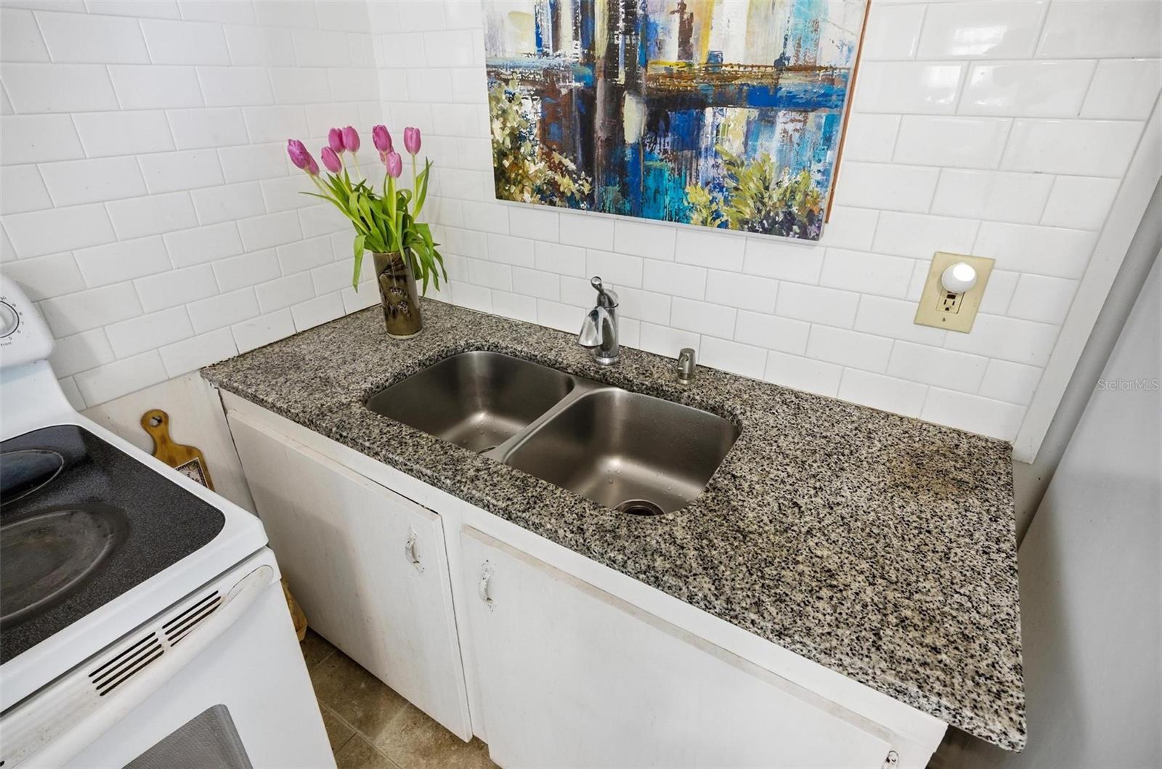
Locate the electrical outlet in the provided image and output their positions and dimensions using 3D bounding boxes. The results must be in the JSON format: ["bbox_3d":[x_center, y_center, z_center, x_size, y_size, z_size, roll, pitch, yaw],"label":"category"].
[{"bbox_3d":[0.652,-0.159,1.016,0.088,0.134,0.014,16,32,28],"label":"electrical outlet"}]

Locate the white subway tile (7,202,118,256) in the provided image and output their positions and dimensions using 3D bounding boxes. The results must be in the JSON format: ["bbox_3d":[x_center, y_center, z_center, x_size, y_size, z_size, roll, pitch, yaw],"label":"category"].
[{"bbox_3d":[-0.951,-0.286,1.062,0.008,0.075,0.151,16,32,28],"label":"white subway tile"}]

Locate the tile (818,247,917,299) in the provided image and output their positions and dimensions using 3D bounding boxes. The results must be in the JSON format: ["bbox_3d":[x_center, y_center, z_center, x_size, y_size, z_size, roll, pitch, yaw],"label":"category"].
[{"bbox_3d":[0.537,-0.211,1.091,0.153,0.075,0.009,16,32,28],"label":"tile"}]

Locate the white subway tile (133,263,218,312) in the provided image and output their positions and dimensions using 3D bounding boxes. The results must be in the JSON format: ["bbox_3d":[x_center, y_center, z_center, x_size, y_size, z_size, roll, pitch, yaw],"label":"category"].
[{"bbox_3d":[-0.872,-0.211,1.256,0.010,0.076,0.152,17,32,29],"label":"white subway tile"}]

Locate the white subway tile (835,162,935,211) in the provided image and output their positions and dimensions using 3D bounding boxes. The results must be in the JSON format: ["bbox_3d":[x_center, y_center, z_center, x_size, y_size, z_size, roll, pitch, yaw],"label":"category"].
[{"bbox_3d":[0.536,-0.346,1.016,0.152,0.076,0.010,16,32,28],"label":"white subway tile"}]

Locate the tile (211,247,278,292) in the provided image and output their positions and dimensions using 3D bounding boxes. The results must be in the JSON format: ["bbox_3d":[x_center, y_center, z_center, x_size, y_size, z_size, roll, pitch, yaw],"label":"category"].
[{"bbox_3d":[-0.781,-0.268,1.359,0.010,0.075,0.152,16,32,28],"label":"tile"}]

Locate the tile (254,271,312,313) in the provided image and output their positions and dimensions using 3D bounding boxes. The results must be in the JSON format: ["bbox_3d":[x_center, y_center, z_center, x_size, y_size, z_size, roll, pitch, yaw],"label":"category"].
[{"bbox_3d":[-0.745,-0.234,1.464,0.010,0.075,0.153,16,32,28],"label":"tile"}]

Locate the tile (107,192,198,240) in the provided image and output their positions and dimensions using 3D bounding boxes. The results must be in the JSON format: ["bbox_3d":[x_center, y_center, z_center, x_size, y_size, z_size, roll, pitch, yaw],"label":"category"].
[{"bbox_3d":[-0.873,-0.347,1.186,0.009,0.075,0.155,16,32,28],"label":"tile"}]

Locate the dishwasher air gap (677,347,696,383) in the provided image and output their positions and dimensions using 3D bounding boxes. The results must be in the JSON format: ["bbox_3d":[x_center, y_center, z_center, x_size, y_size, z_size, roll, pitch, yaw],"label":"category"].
[{"bbox_3d":[0.233,-0.042,1.272,0.041,0.068,0.041,0,28,0],"label":"dishwasher air gap"}]

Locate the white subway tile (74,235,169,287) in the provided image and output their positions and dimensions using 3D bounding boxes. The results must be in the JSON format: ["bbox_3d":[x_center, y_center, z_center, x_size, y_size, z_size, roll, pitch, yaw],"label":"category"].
[{"bbox_3d":[-0.910,-0.247,1.159,0.009,0.076,0.153,16,32,28],"label":"white subway tile"}]

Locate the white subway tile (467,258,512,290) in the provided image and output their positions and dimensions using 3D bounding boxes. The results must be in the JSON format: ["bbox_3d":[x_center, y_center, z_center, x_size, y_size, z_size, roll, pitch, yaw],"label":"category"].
[{"bbox_3d":[-0.246,-0.304,1.599,0.153,0.075,0.009,16,32,28],"label":"white subway tile"}]

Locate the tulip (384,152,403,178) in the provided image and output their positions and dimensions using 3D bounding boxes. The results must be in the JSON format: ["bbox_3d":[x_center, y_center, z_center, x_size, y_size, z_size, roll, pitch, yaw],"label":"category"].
[{"bbox_3d":[-0.430,-0.505,1.333,0.037,0.058,0.037,-5,28,-17],"label":"tulip"}]

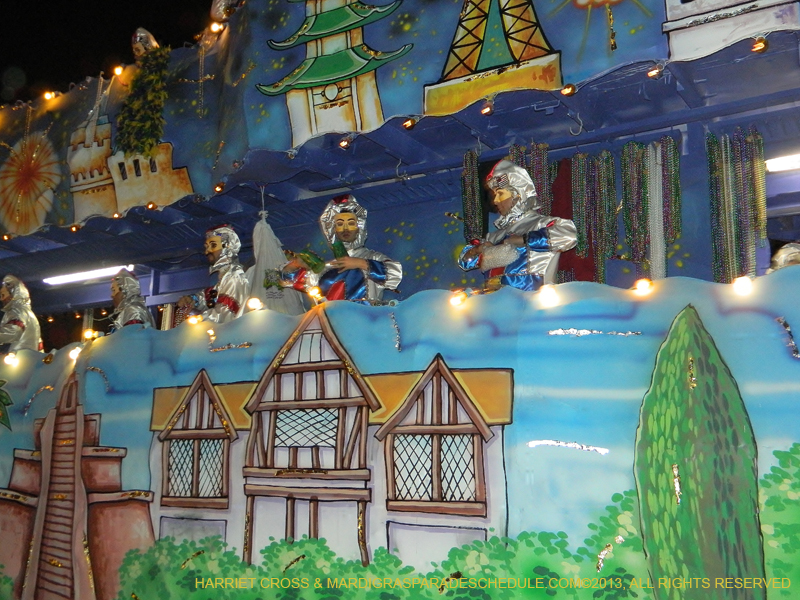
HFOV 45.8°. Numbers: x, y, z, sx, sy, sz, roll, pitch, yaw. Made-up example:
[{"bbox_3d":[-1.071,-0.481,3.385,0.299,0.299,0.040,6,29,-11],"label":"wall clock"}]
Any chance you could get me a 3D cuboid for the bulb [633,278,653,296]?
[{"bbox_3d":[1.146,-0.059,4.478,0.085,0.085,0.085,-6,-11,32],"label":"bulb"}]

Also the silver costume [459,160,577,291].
[{"bbox_3d":[0.660,0.054,5.183,0.470,1.720,0.580,6,-11,-32],"label":"silver costume"}]

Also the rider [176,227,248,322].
[{"bbox_3d":[-1.301,0.322,6.472,0.480,1.720,0.520,5,-10,-26],"label":"rider"}]

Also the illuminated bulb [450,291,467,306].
[{"bbox_3d":[0.309,-0.008,5.012,0.080,0.080,0.080,0,-9,0],"label":"illuminated bulb"}]

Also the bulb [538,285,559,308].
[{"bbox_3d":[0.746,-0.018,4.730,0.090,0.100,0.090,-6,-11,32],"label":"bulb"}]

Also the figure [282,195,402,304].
[{"bbox_3d":[-0.362,0.184,5.825,0.700,1.720,0.450,-1,-9,8],"label":"figure"}]

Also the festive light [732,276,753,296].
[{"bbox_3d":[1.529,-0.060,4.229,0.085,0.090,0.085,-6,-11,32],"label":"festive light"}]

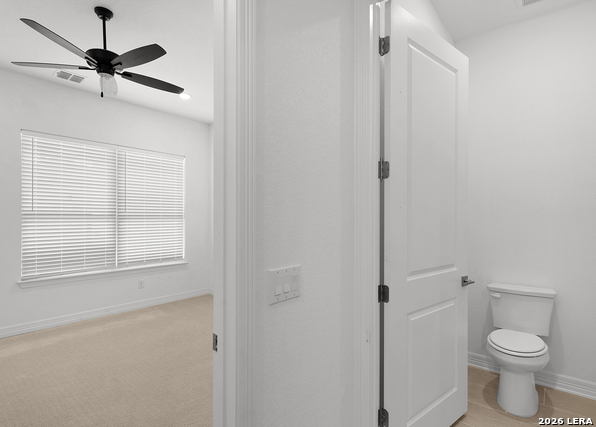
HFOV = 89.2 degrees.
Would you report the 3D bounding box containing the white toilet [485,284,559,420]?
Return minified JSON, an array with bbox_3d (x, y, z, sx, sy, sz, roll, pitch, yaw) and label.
[{"bbox_3d":[1.609,0.976,2.215,0.440,0.760,0.690,-1,-1,41],"label":"white toilet"}]

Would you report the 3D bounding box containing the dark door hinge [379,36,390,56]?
[{"bbox_3d":[0.441,-0.855,1.545,0.056,0.090,0.028,0,-1,1],"label":"dark door hinge"}]

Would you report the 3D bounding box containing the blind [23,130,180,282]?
[{"bbox_3d":[-2.562,-0.080,4.277,0.070,1.720,2.000,-1,-1,41],"label":"blind"}]

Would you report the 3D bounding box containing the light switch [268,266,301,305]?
[{"bbox_3d":[-0.042,0.265,1.125,0.011,0.121,0.163,-1,-1,41],"label":"light switch"}]

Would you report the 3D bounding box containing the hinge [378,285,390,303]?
[{"bbox_3d":[0.441,0.413,1.545,0.056,0.090,0.028,0,-1,1],"label":"hinge"}]

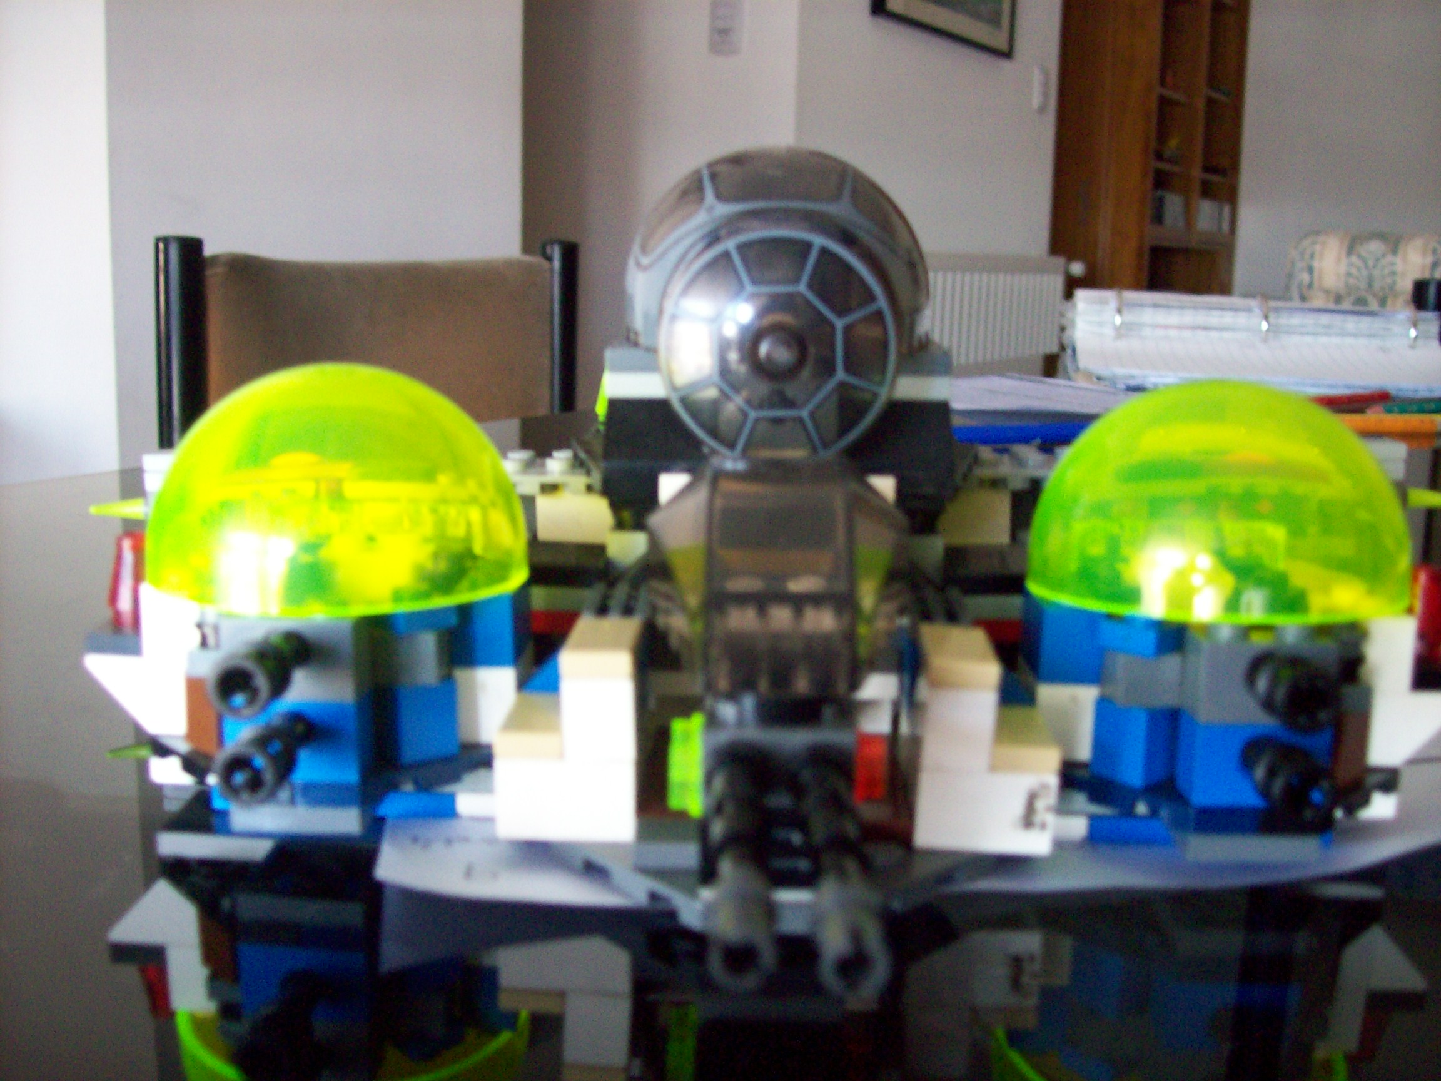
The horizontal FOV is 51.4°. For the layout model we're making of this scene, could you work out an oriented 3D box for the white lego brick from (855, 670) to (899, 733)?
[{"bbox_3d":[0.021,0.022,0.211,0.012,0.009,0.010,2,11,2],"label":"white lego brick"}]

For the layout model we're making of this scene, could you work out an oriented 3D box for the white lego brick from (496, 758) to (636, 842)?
[{"bbox_3d":[-0.017,0.028,0.177,0.016,0.010,0.016,0,11,3],"label":"white lego brick"}]

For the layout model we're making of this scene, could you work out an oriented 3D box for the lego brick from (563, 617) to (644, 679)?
[{"bbox_3d":[-0.014,0.012,0.175,0.008,0.003,0.016,1,10,1],"label":"lego brick"}]

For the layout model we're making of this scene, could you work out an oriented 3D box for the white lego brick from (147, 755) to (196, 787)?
[{"bbox_3d":[-0.063,0.026,0.183,0.008,0.003,0.011,1,10,1],"label":"white lego brick"}]

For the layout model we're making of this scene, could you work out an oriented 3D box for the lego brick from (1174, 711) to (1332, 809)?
[{"bbox_3d":[0.061,0.025,0.172,0.016,0.010,0.008,1,11,-3],"label":"lego brick"}]

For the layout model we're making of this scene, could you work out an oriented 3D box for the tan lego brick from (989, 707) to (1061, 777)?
[{"bbox_3d":[0.035,0.023,0.175,0.008,0.003,0.016,1,10,1],"label":"tan lego brick"}]

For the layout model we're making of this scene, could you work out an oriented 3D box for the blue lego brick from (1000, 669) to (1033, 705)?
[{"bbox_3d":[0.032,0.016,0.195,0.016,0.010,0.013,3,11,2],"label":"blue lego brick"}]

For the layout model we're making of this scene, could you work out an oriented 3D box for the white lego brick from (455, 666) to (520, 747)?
[{"bbox_3d":[-0.031,0.019,0.190,0.011,0.010,0.011,1,10,1],"label":"white lego brick"}]

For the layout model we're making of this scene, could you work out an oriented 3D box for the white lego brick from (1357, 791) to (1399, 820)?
[{"bbox_3d":[0.075,0.030,0.180,0.008,0.003,0.011,1,10,1],"label":"white lego brick"}]

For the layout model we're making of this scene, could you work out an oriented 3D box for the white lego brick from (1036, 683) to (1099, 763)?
[{"bbox_3d":[0.043,0.021,0.192,0.008,0.010,0.016,3,11,2],"label":"white lego brick"}]

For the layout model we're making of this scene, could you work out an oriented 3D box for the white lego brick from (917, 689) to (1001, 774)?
[{"bbox_3d":[0.027,0.020,0.177,0.008,0.010,0.016,3,11,2],"label":"white lego brick"}]

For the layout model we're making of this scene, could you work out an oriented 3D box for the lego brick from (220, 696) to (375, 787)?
[{"bbox_3d":[-0.050,0.023,0.177,0.016,0.010,0.008,0,11,2],"label":"lego brick"}]

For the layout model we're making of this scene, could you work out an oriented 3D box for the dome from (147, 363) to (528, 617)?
[{"bbox_3d":[-0.049,-0.009,0.196,0.048,0.028,0.048,1,10,1],"label":"dome"}]

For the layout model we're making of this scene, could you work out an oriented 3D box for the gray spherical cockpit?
[{"bbox_3d":[0.009,-0.038,0.233,0.048,0.046,0.058,1,10,1],"label":"gray spherical cockpit"}]

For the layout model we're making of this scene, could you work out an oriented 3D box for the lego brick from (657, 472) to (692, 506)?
[{"bbox_3d":[-0.004,-0.004,0.209,0.008,0.010,0.009,1,10,1],"label":"lego brick"}]

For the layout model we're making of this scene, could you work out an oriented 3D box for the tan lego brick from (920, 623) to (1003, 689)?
[{"bbox_3d":[0.028,0.013,0.174,0.008,0.003,0.016,1,10,1],"label":"tan lego brick"}]

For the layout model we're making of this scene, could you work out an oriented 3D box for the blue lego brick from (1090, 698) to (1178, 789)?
[{"bbox_3d":[0.052,0.024,0.188,0.008,0.010,0.008,-10,16,-44],"label":"blue lego brick"}]

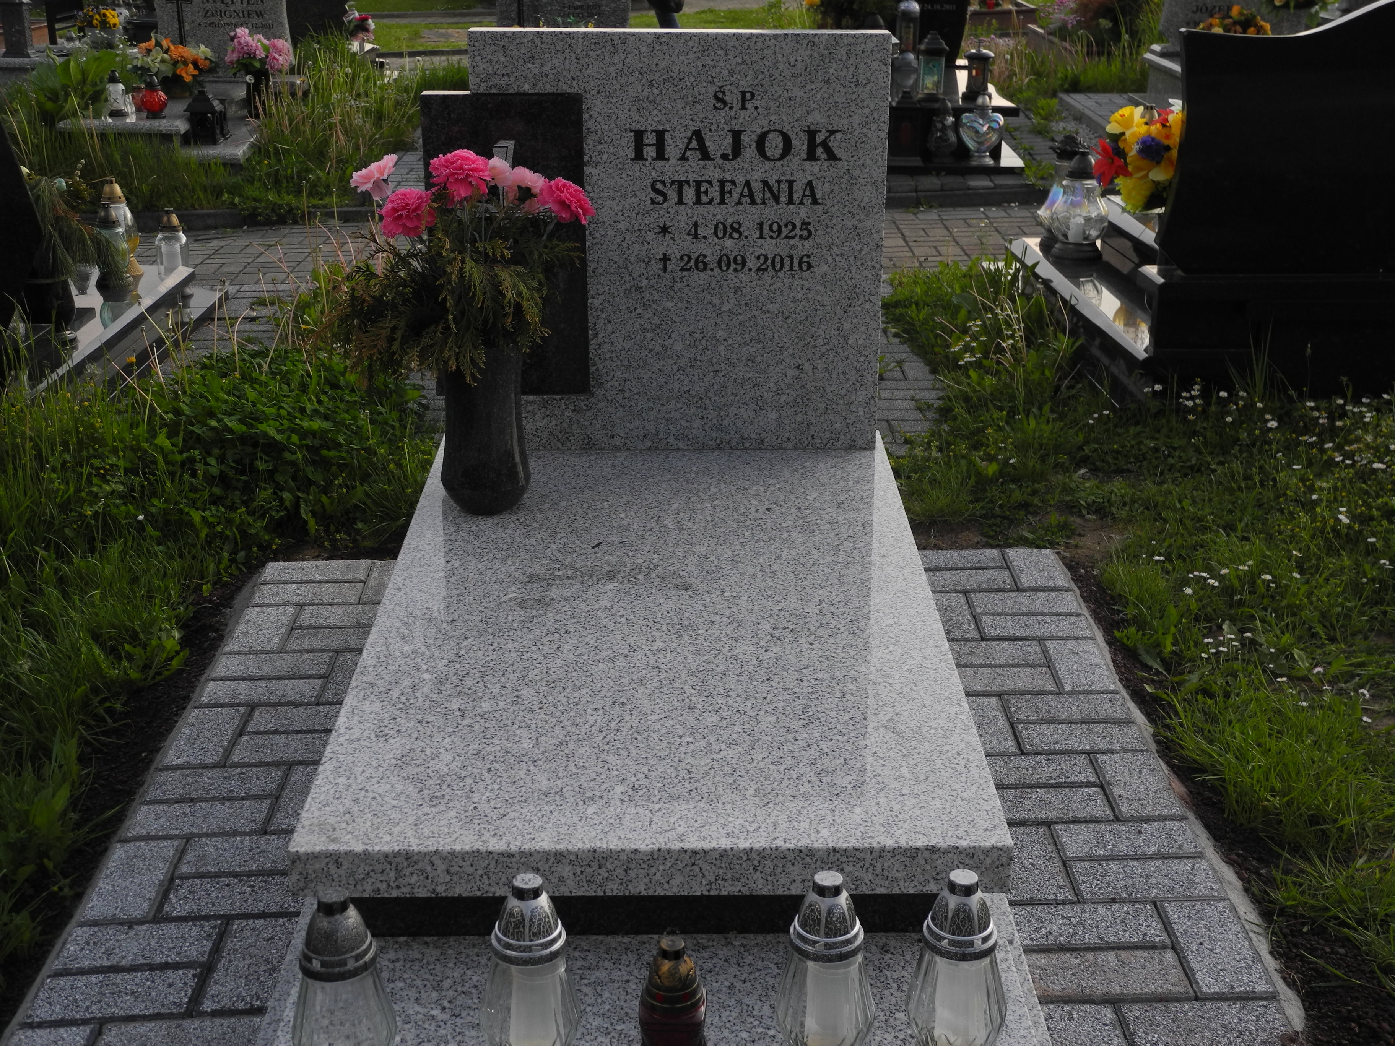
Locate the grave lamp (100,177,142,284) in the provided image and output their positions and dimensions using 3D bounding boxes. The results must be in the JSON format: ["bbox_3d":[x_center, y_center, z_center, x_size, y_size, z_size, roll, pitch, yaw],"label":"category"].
[{"bbox_3d":[-2.007,-1.024,6.263,0.147,0.330,0.147,0,21,0],"label":"grave lamp"}]

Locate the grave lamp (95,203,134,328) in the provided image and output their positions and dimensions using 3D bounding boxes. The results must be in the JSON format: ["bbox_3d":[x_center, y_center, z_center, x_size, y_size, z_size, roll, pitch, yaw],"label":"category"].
[{"bbox_3d":[-1.971,-0.932,6.081,0.118,0.286,0.118,0,21,0],"label":"grave lamp"}]

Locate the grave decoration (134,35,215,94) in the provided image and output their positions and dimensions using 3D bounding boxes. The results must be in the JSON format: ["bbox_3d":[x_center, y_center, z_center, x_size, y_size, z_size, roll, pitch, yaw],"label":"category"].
[{"bbox_3d":[-2.878,-2.521,9.986,0.430,0.331,0.360,0,21,0],"label":"grave decoration"}]

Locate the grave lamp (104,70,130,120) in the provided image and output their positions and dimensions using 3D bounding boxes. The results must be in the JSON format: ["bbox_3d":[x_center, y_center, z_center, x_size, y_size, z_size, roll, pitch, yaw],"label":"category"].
[{"bbox_3d":[-2.993,-2.216,9.336,0.102,0.226,0.102,0,21,0],"label":"grave lamp"}]

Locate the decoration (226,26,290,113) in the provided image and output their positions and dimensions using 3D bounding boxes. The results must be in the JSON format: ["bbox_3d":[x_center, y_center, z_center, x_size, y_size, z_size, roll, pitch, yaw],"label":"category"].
[{"bbox_3d":[-2.408,-2.468,9.940,0.360,0.479,0.320,0,21,0],"label":"decoration"}]

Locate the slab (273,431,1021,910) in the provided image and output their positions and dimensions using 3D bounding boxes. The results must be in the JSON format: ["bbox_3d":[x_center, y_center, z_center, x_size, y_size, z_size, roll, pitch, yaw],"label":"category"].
[{"bbox_3d":[-0.058,0.127,2.696,0.802,0.061,1.435,0,22,-1],"label":"slab"}]

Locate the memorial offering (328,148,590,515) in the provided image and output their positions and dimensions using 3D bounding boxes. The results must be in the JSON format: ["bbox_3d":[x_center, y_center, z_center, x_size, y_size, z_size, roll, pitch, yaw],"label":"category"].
[{"bbox_3d":[-0.380,-0.298,2.892,0.415,0.585,0.340,-1,21,0],"label":"memorial offering"}]

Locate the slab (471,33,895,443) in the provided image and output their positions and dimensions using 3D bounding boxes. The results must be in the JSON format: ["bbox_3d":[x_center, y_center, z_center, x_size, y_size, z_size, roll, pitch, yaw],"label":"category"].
[{"bbox_3d":[-0.049,-0.483,3.160,0.739,0.730,0.105,0,21,-1],"label":"slab"}]

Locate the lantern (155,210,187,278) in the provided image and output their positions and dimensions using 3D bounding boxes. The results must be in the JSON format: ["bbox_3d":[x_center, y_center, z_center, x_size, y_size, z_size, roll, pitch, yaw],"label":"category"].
[{"bbox_3d":[-1.832,-0.948,6.339,0.114,0.303,0.114,0,21,0],"label":"lantern"}]

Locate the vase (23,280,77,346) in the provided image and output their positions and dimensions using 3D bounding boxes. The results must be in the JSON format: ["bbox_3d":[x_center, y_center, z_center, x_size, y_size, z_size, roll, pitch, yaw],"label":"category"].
[{"bbox_3d":[-1.962,-0.651,5.499,0.149,0.178,0.149,0,21,0],"label":"vase"}]

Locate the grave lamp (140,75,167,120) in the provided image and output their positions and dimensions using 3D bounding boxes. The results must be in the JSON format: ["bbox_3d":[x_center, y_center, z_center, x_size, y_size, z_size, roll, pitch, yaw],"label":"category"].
[{"bbox_3d":[-2.773,-2.182,9.257,0.125,0.216,0.125,0,21,0],"label":"grave lamp"}]

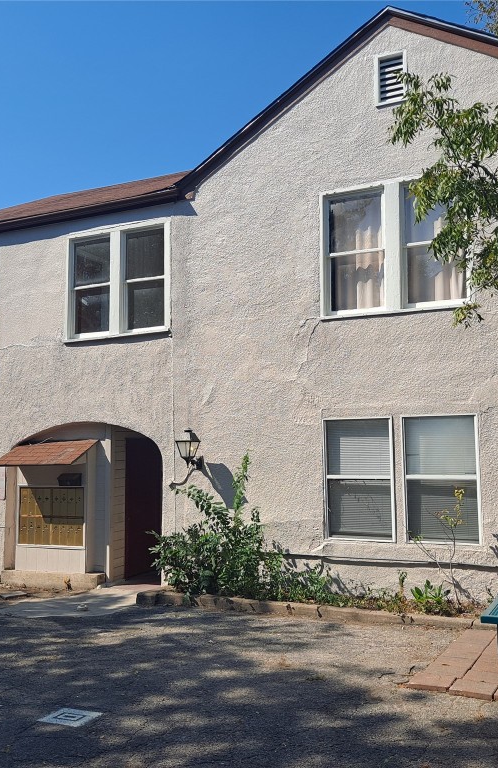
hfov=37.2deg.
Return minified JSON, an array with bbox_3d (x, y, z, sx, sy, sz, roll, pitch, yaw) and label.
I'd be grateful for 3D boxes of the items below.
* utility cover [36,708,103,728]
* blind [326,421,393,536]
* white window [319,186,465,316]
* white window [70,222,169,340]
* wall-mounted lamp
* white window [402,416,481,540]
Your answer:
[{"bbox_3d":[-1.157,2.175,4.787,0.310,0.030,0.290,-4,-8,26],"label":"utility cover"},{"bbox_3d":[1.293,1.129,8.701,0.870,1.420,0.100,-4,-8,26],"label":"blind"},{"bbox_3d":[1.675,-1.638,8.826,1.760,1.600,0.120,-4,-8,26],"label":"white window"},{"bbox_3d":[-1.895,-1.458,10.611,1.820,1.580,0.120,-4,-8,26],"label":"white window"},{"bbox_3d":[-0.781,0.972,9.511,0.280,0.750,0.420,-4,-8,26],"label":"wall-mounted lamp"},{"bbox_3d":[2.142,1.074,8.278,0.870,1.420,0.100,-4,-8,26],"label":"white window"}]

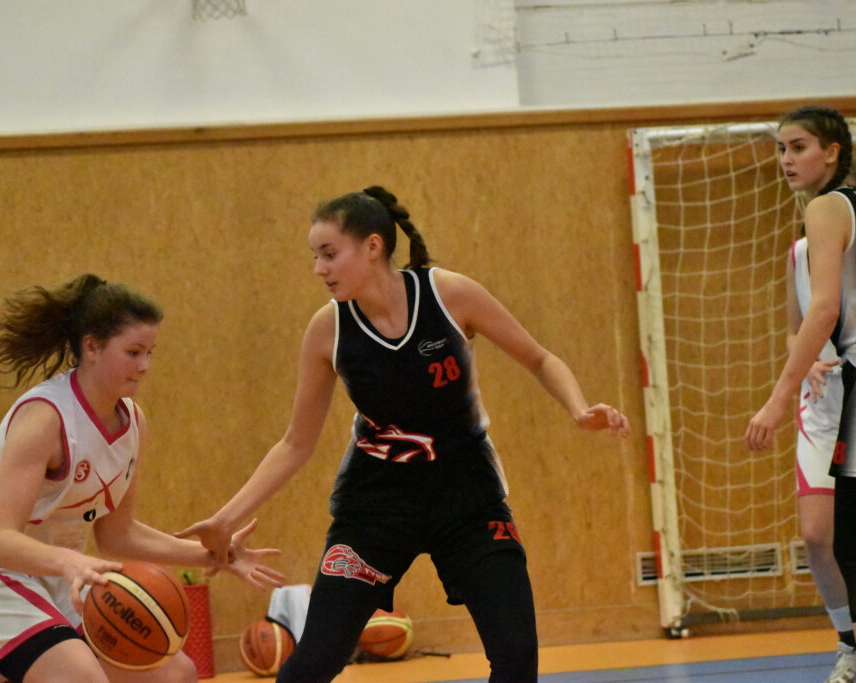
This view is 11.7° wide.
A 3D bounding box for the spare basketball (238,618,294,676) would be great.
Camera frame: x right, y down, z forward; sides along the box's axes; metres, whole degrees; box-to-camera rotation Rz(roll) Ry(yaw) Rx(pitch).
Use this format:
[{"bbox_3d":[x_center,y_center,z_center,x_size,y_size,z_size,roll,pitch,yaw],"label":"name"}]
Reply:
[{"bbox_3d":[-0.645,1.245,17.000,0.236,0.236,0.236,-4,-1,0],"label":"spare basketball"}]

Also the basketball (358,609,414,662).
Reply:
[{"bbox_3d":[-0.180,1.257,18.000,0.230,0.230,0.230,-4,-1,0],"label":"basketball"}]

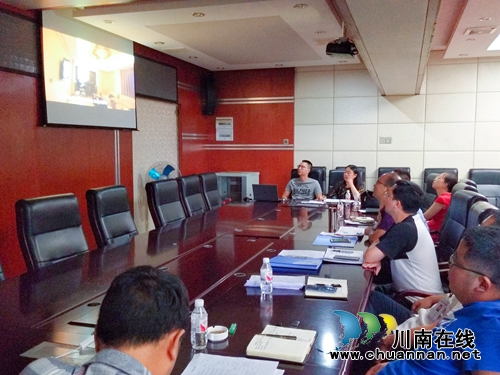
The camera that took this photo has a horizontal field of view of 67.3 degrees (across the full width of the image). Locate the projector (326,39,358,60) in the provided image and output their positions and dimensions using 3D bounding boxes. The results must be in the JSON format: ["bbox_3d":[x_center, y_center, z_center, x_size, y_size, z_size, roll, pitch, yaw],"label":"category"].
[{"bbox_3d":[0.916,-1.360,3.720,0.290,0.150,0.320,3,7,23],"label":"projector"}]

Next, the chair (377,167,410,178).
[{"bbox_3d":[2.316,0.281,5.909,0.600,1.135,0.650,1,6,7],"label":"chair"}]

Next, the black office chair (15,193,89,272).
[{"bbox_3d":[-1.148,0.638,2.502,0.650,1.120,0.600,2,6,23],"label":"black office chair"}]

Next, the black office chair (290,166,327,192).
[{"bbox_3d":[0.879,0.294,5.892,0.600,1.120,0.660,3,7,20],"label":"black office chair"}]

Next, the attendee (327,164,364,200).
[{"bbox_3d":[1.323,0.313,5.299,0.500,1.220,0.660,5,8,37],"label":"attendee"}]

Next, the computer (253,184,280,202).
[{"bbox_3d":[0.225,0.072,5.084,0.350,0.230,0.280,1,6,9],"label":"computer"}]

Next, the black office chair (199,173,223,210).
[{"bbox_3d":[-0.345,0.405,4.887,0.660,1.120,0.600,3,7,23],"label":"black office chair"}]

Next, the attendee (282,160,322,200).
[{"bbox_3d":[0.757,0.256,5.470,0.540,1.290,0.660,3,7,23],"label":"attendee"}]

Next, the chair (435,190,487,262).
[{"bbox_3d":[1.411,0.592,2.948,0.650,1.120,0.600,2,6,22],"label":"chair"}]

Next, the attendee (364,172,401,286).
[{"bbox_3d":[1.190,0.503,3.037,0.750,1.280,0.520,2,6,20],"label":"attendee"}]

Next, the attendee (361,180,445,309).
[{"bbox_3d":[0.985,0.609,2.403,0.680,1.290,0.500,6,8,39],"label":"attendee"}]

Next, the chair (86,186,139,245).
[{"bbox_3d":[-0.973,0.575,3.119,0.650,1.120,0.600,2,6,22],"label":"chair"}]

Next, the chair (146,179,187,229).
[{"bbox_3d":[-0.714,0.502,4.028,0.660,1.120,0.600,3,7,23],"label":"chair"}]

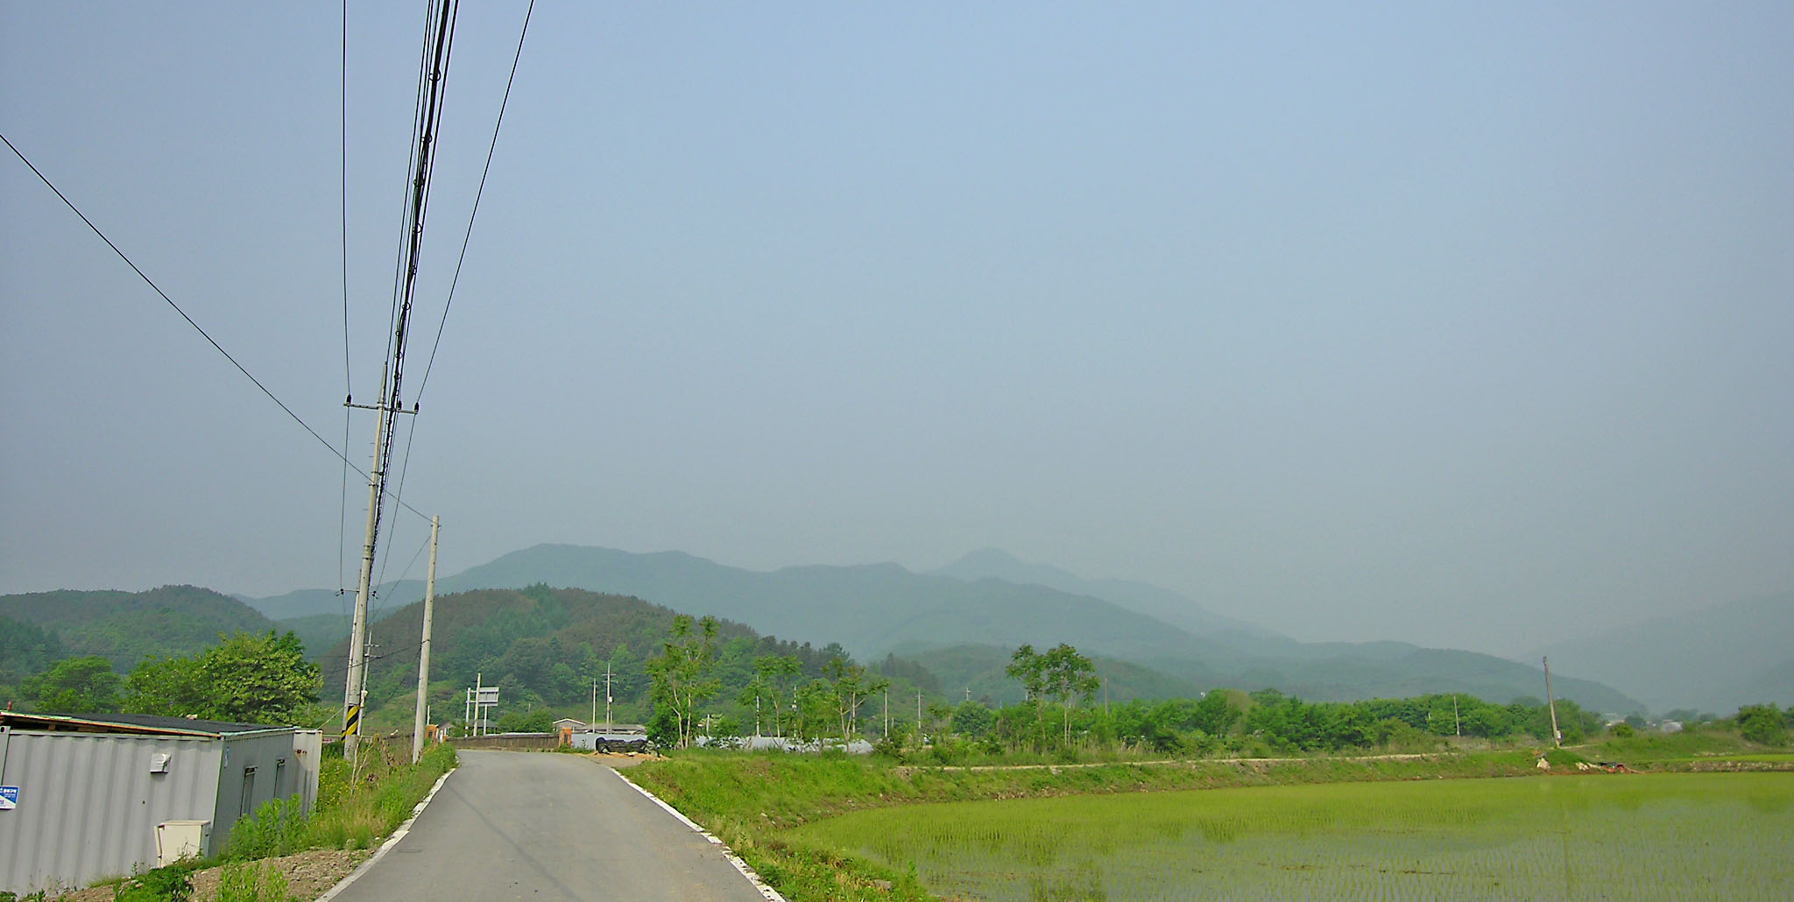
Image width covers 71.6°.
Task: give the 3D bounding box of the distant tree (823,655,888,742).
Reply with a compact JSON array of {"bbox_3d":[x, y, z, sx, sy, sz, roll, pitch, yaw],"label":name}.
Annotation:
[{"bbox_3d":[-2.028,12.072,60.442,3.133,4.274,3.133,0,-12,-2],"label":"distant tree"}]

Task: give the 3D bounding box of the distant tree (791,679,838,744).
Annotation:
[{"bbox_3d":[-4.359,13.779,65.570,2.440,3.470,2.320,1,-12,-4],"label":"distant tree"}]

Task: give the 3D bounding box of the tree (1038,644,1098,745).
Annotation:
[{"bbox_3d":[9.578,13.719,69.677,3.380,5.740,3.210,-2,-12,8],"label":"tree"}]

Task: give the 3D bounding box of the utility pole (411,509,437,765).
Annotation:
[{"bbox_3d":[-12.469,4.960,33.181,0.260,6.591,0.260,4,-13,-20],"label":"utility pole"}]

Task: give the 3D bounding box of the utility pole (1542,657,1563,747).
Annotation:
[{"bbox_3d":[42.220,16.197,80.190,0.280,5.670,0.280,-9,-14,26],"label":"utility pole"}]

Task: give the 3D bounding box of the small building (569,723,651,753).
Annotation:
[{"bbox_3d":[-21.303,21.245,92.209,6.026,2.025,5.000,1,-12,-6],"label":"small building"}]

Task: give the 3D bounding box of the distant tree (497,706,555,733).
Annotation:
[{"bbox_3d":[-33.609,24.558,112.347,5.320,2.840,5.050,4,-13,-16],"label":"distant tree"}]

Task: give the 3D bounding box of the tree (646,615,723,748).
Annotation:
[{"bbox_3d":[-10.108,10.972,59.017,3.520,6.350,3.350,2,-12,-9],"label":"tree"}]

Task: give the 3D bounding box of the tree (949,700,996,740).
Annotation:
[{"bbox_3d":[5.354,19.148,88.301,3.283,2.917,3.283,-1,-12,3],"label":"tree"}]

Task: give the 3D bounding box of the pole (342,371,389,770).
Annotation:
[{"bbox_3d":[-16.500,3.337,38.772,0.360,12.310,0.360,5,-13,-23],"label":"pole"}]

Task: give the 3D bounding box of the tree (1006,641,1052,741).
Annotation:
[{"bbox_3d":[6.953,13.026,66.555,2.550,5.373,2.550,-1,-12,6],"label":"tree"}]

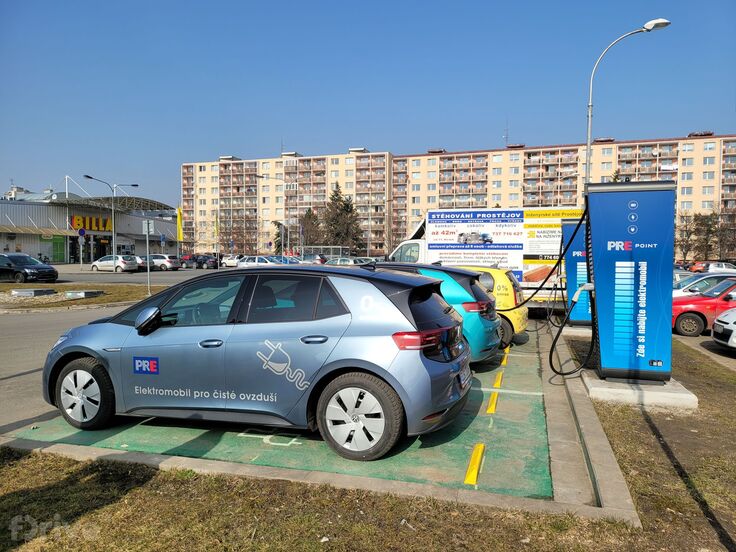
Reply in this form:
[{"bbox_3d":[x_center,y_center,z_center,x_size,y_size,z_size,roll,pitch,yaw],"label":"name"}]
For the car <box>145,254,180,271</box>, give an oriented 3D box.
[{"bbox_3d":[-19.611,-1.239,51.500,4.300,1.500,1.780,1,2,18],"label":"car"}]

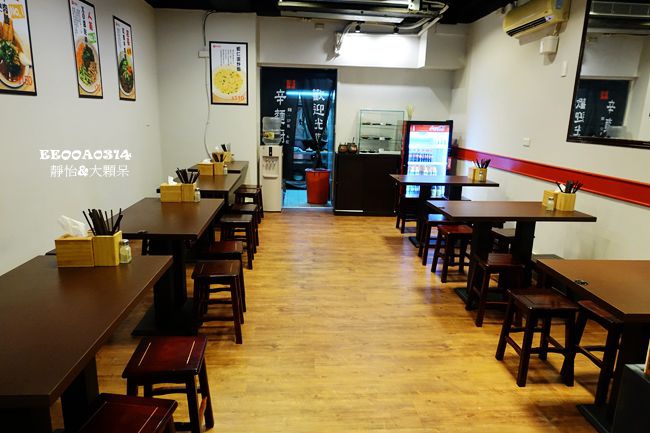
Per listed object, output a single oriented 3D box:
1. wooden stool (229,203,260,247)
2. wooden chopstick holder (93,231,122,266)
[{"bbox_3d":[-0.869,0.130,4.643,0.320,0.450,0.320,1,13,-5],"label":"wooden stool"},{"bbox_3d":[-0.960,0.143,1.932,0.094,0.136,0.092,0,13,-4],"label":"wooden chopstick holder"}]

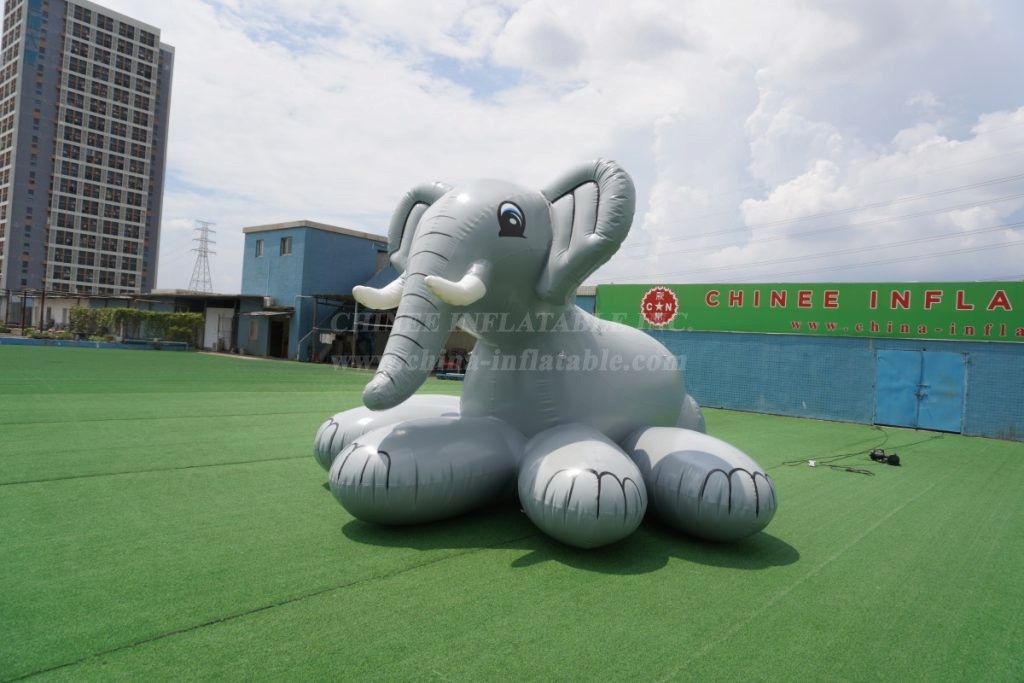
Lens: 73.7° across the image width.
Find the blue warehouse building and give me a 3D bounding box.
[{"bbox_3d":[-11.930,-2.767,42.842,6.732,7.803,7.344,3,-1,40],"label":"blue warehouse building"}]

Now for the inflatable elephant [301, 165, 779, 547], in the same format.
[{"bbox_3d":[0.527,-0.086,7.301,4.600,3.450,5.100,3,-1,35],"label":"inflatable elephant"}]

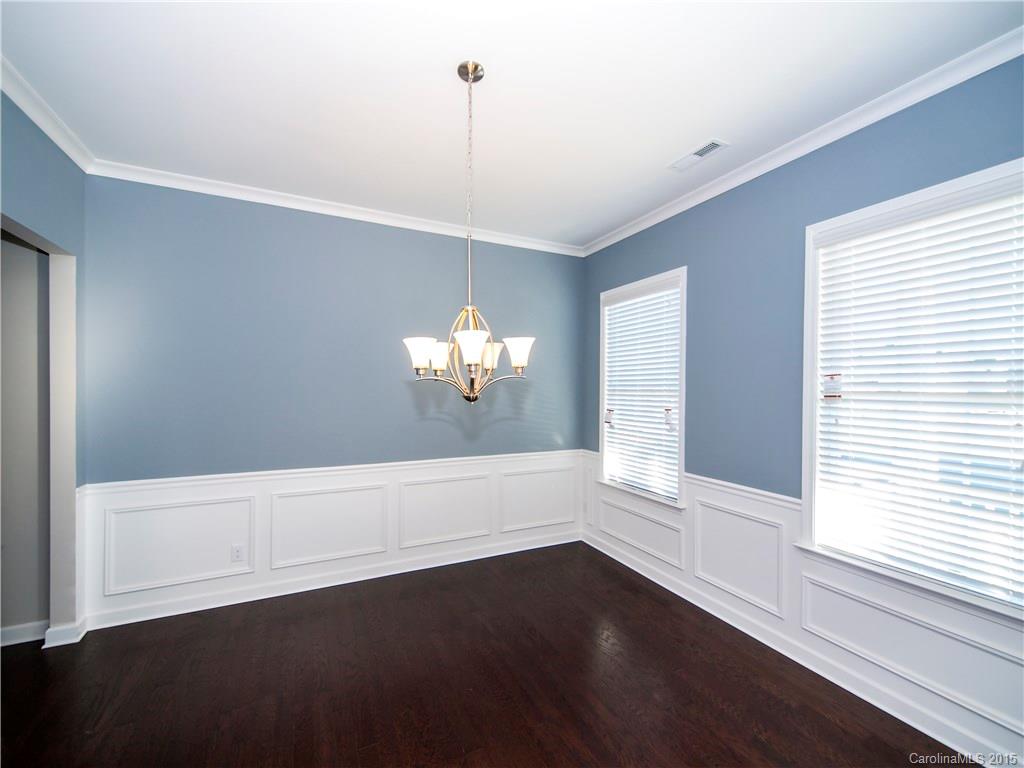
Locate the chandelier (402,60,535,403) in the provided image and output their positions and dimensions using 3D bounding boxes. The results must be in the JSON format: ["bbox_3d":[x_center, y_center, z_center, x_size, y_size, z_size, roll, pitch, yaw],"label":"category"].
[{"bbox_3d":[-0.170,-0.616,1.713,0.538,1.387,0.523,0,0,-11],"label":"chandelier"}]

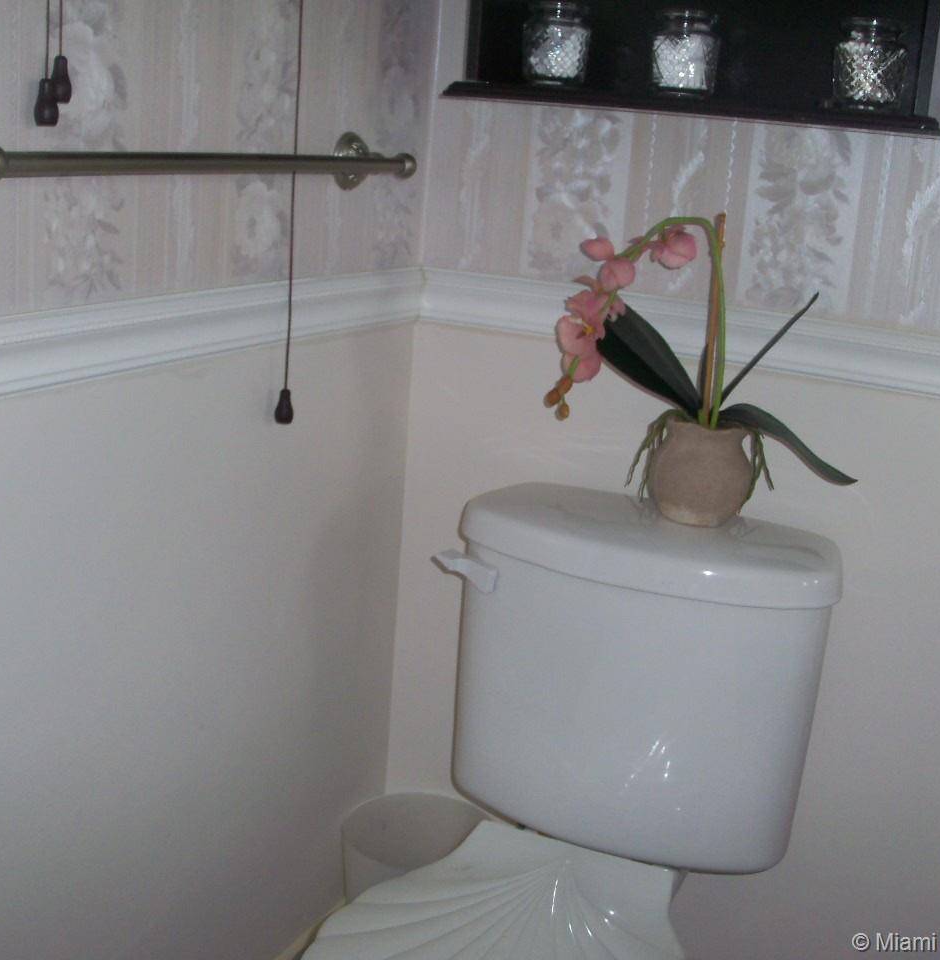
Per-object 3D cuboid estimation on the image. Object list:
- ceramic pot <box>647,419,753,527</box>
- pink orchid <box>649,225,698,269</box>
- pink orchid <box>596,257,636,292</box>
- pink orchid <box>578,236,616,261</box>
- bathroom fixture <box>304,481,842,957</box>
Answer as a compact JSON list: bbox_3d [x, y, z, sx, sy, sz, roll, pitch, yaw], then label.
[{"bbox_3d":[0.267,-0.011,1.482,0.120,0.117,0.120,4,16,-1],"label":"ceramic pot"},{"bbox_3d":[0.229,-0.261,1.454,0.051,0.045,0.042,12,17,26],"label":"pink orchid"},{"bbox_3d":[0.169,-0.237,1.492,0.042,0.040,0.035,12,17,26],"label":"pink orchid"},{"bbox_3d":[0.147,-0.268,1.497,0.038,0.028,0.031,12,17,26],"label":"pink orchid"},{"bbox_3d":[0.056,0.473,1.375,0.465,0.775,0.700,12,17,26],"label":"bathroom fixture"}]

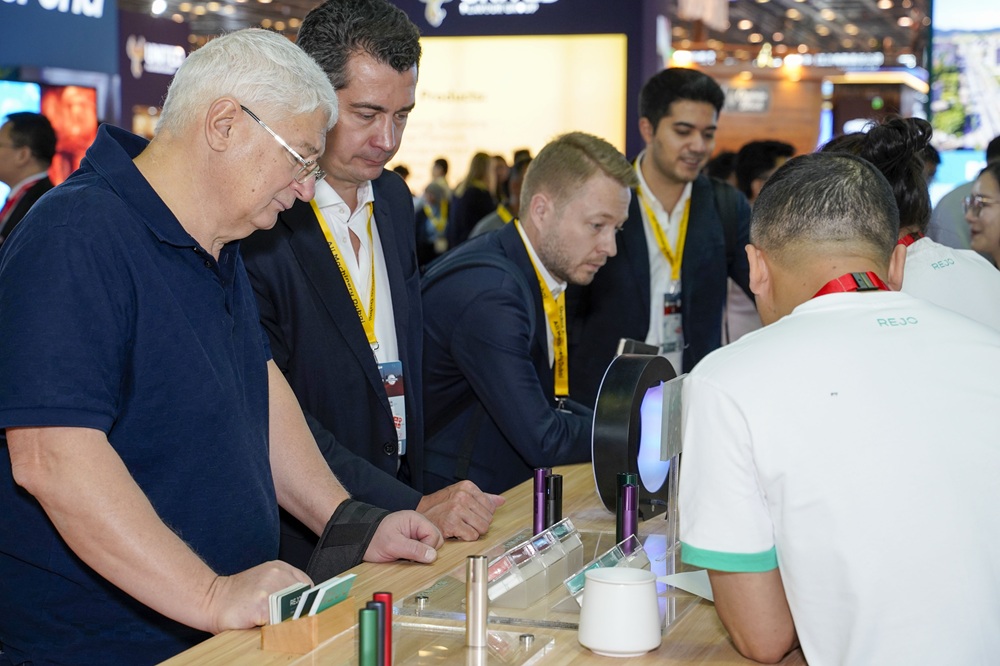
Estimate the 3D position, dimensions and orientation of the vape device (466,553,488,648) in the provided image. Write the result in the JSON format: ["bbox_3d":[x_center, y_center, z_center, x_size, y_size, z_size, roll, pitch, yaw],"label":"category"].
[{"bbox_3d":[-0.022,0.265,1.786,0.021,0.088,0.021,0,5,-6],"label":"vape device"}]

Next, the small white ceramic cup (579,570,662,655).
[{"bbox_3d":[0.122,0.282,1.817,0.084,0.078,0.084,1,5,0],"label":"small white ceramic cup"}]

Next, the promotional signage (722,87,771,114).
[{"bbox_3d":[3.085,-2.898,22.500,0.610,0.370,0.050,1,5,6],"label":"promotional signage"}]

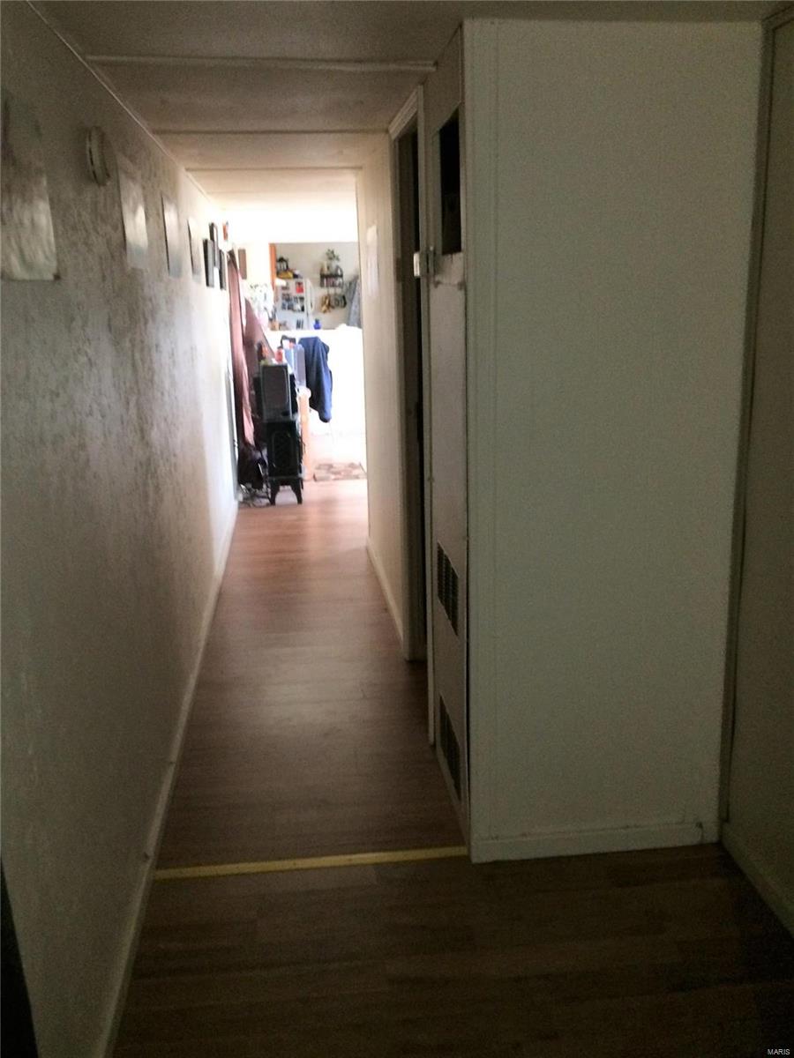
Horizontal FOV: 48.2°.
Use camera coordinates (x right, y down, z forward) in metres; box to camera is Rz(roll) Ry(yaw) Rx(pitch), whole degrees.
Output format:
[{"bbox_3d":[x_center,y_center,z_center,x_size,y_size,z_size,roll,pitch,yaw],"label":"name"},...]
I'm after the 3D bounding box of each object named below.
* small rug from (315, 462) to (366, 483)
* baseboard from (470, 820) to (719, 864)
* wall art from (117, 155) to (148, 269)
[{"bbox_3d":[-0.512,-0.522,7.992,0.460,0.012,0.767,-3,15,-6],"label":"small rug"},{"bbox_3d":[0.568,0.889,2.524,0.723,0.075,0.013,-3,15,-6],"label":"baseboard"},{"bbox_3d":[-0.797,-0.948,2.693,0.015,0.304,0.376,-3,15,-6],"label":"wall art"}]

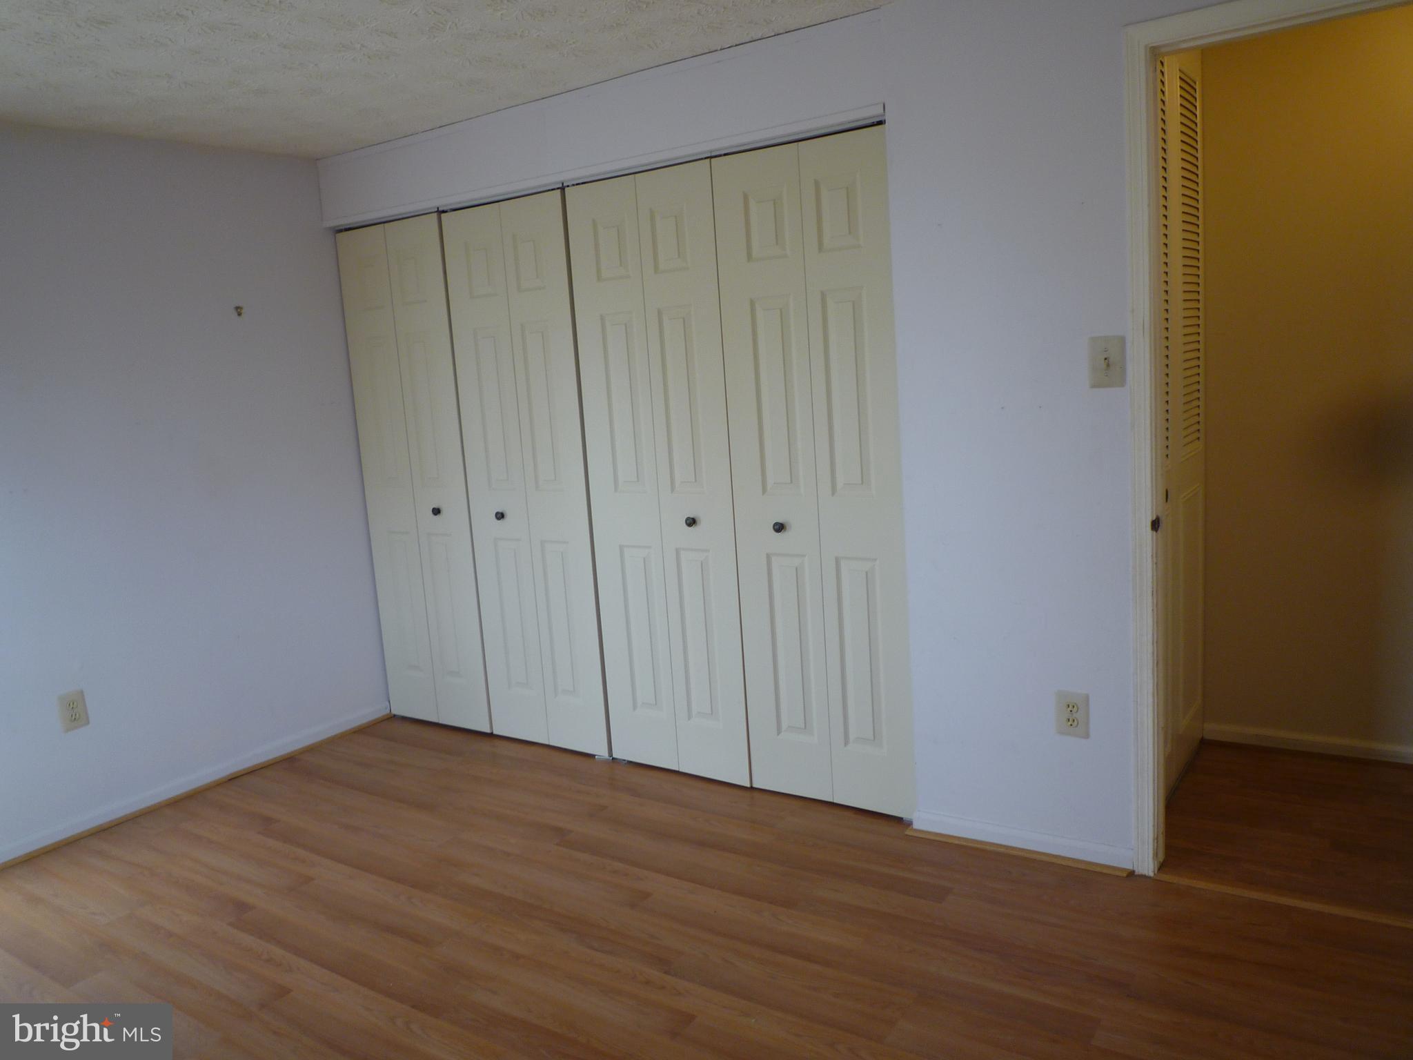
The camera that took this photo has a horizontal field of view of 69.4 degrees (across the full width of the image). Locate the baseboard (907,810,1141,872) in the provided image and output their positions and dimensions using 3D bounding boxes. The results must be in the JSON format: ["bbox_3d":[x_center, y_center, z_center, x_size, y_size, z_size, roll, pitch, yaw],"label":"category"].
[{"bbox_3d":[0.866,0.864,2.852,0.615,0.056,0.015,2,10,33],"label":"baseboard"}]

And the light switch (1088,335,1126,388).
[{"bbox_3d":[0.992,-0.414,2.526,0.083,0.125,0.015,2,10,33],"label":"light switch"}]

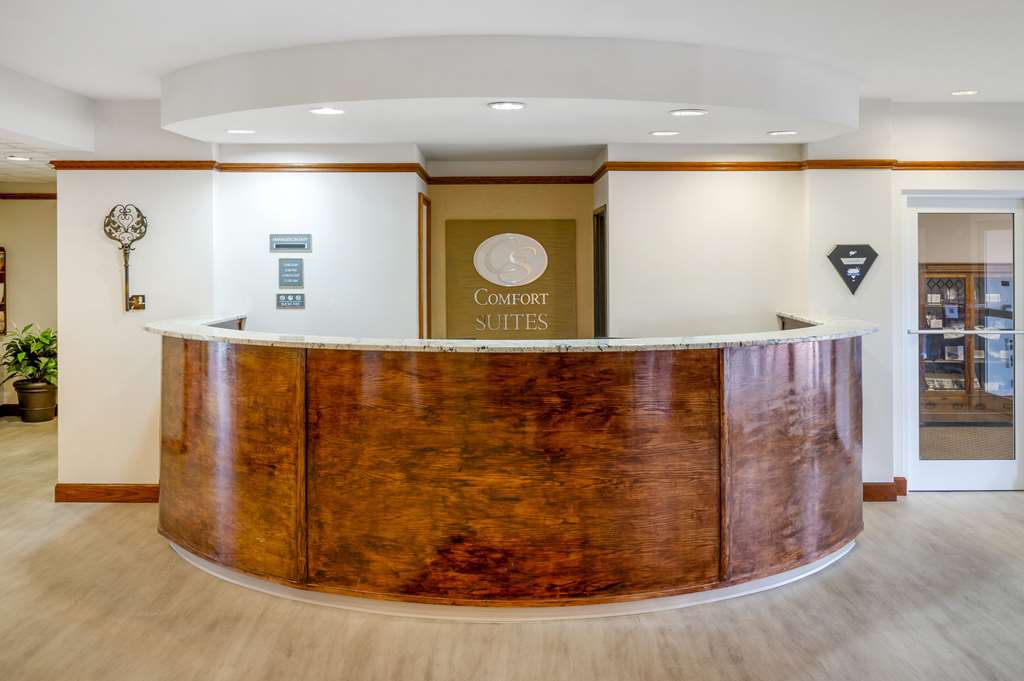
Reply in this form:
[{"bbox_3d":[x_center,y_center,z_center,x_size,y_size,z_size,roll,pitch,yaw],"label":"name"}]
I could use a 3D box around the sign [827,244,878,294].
[{"bbox_3d":[2.176,-0.449,4.890,0.325,0.322,0.020,0,3,0],"label":"sign"}]

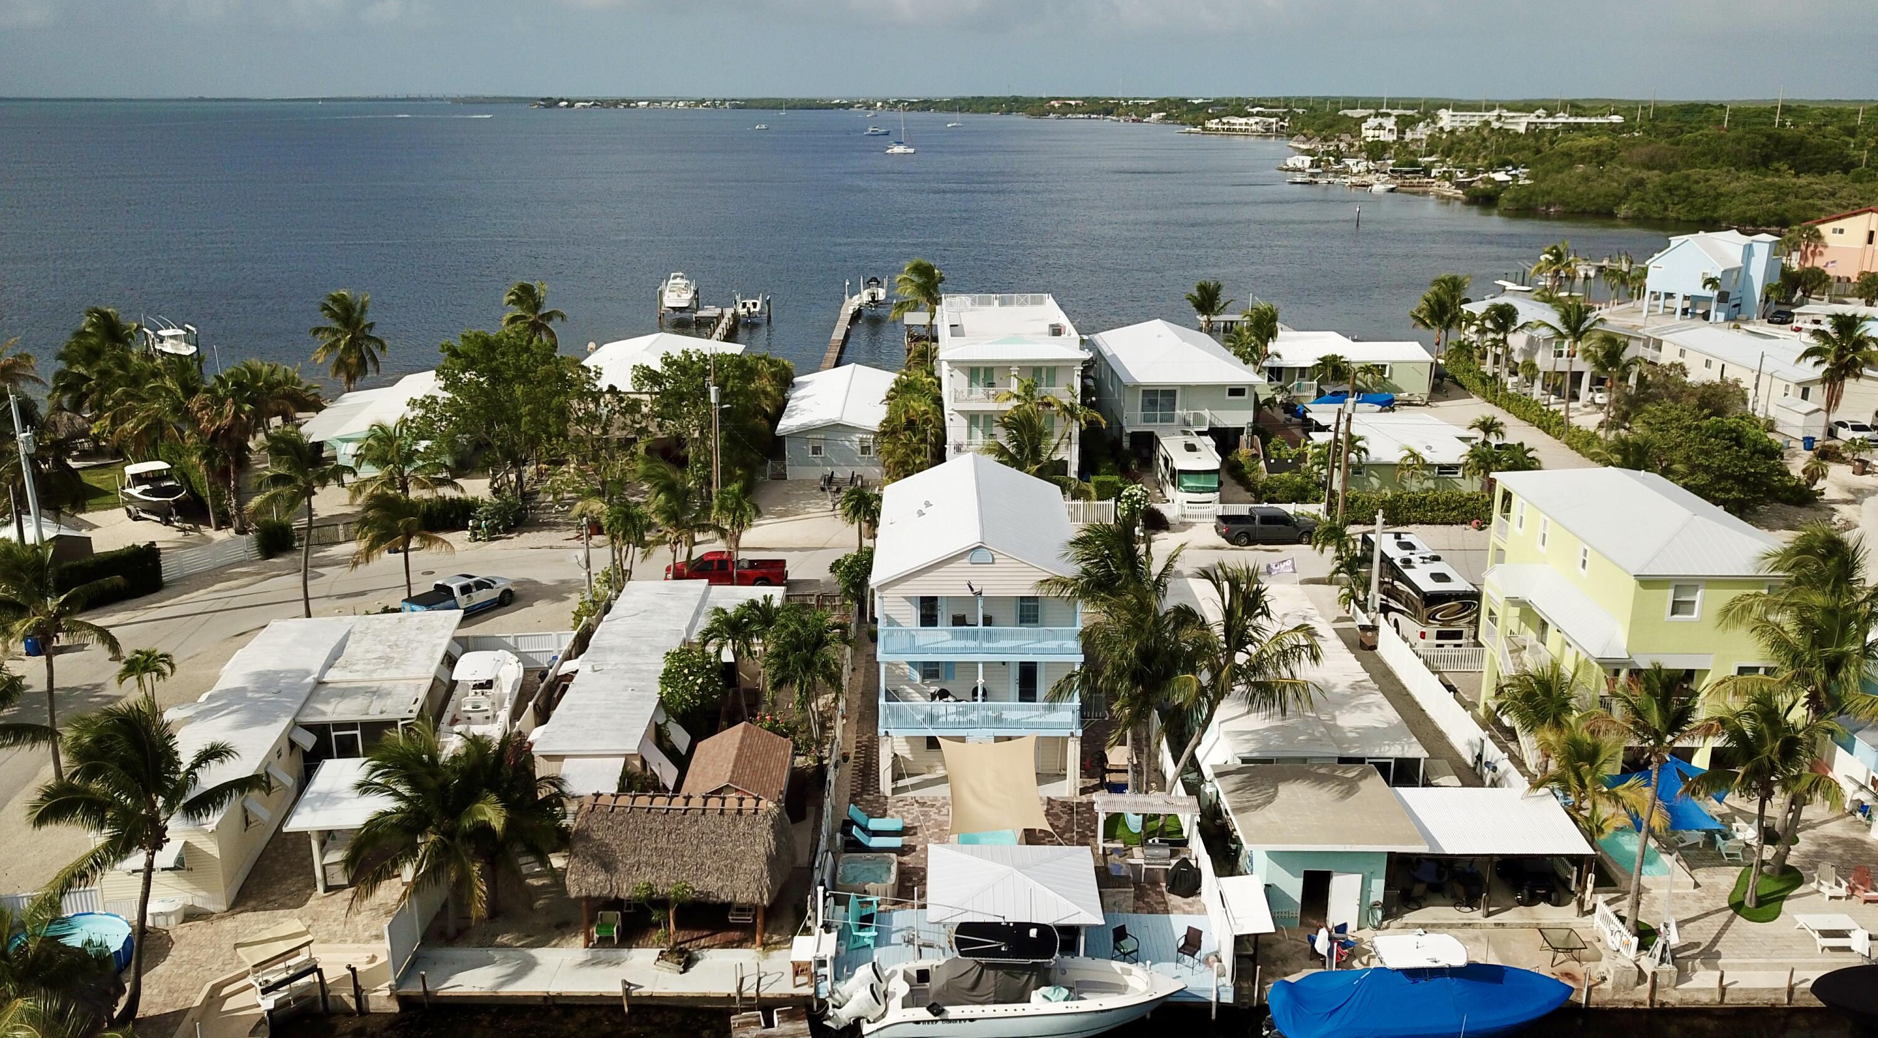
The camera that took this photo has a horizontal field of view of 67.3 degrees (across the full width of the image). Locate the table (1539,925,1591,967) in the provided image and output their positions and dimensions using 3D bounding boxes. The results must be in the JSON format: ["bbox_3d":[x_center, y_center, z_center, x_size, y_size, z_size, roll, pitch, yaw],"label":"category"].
[{"bbox_3d":[19.050,13.121,43.114,1.050,0.710,1.050,0,17,0],"label":"table"}]

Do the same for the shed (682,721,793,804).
[{"bbox_3d":[-7.100,9.632,50.210,3.500,3.000,4.900,0,17,0],"label":"shed"}]

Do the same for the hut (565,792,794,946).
[{"bbox_3d":[-7.700,10.345,43.082,6.300,4.250,5.100,0,17,1],"label":"hut"}]

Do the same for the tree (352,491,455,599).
[{"bbox_3d":[-26.200,1.508,69.351,5.200,6.100,5.200,0,17,0],"label":"tree"}]

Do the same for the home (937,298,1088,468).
[{"bbox_3d":[4.800,-9.911,101.213,9.600,9.500,23.000,0,17,1],"label":"home"}]

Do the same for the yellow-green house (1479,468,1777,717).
[{"bbox_3d":[26.700,3.639,55.792,8.800,9.800,13.600,0,17,0],"label":"yellow-green house"}]

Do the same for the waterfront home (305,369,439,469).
[{"bbox_3d":[-39.500,-7.580,105.808,10.000,3.900,19.000,-3,17,-9],"label":"waterfront home"}]

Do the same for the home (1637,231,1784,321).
[{"bbox_3d":[89.200,-28.172,161.822,13.300,9.700,9.800,-16,23,-43],"label":"home"}]

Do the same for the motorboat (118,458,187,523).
[{"bbox_3d":[-46.800,-1.533,84.203,2.600,3.400,8.000,-15,22,-41],"label":"motorboat"}]

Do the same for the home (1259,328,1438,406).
[{"bbox_3d":[33.600,-12.950,119.197,14.800,5.000,10.600,0,17,0],"label":"home"}]

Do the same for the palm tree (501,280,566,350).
[{"bbox_3d":[-33.500,-14.344,116.826,5.300,10.500,5.300,0,17,0],"label":"palm tree"}]

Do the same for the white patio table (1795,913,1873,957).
[{"bbox_3d":[26.600,12.418,42.242,1.700,0.760,1.450,0,17,0],"label":"white patio table"}]

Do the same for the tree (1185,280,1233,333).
[{"bbox_3d":[22.700,-15.237,119.140,4.300,9.600,4.300,0,17,0],"label":"tree"}]

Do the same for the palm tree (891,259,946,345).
[{"bbox_3d":[-1.600,-15.879,119.496,4.700,11.900,4.700,0,17,0],"label":"palm tree"}]

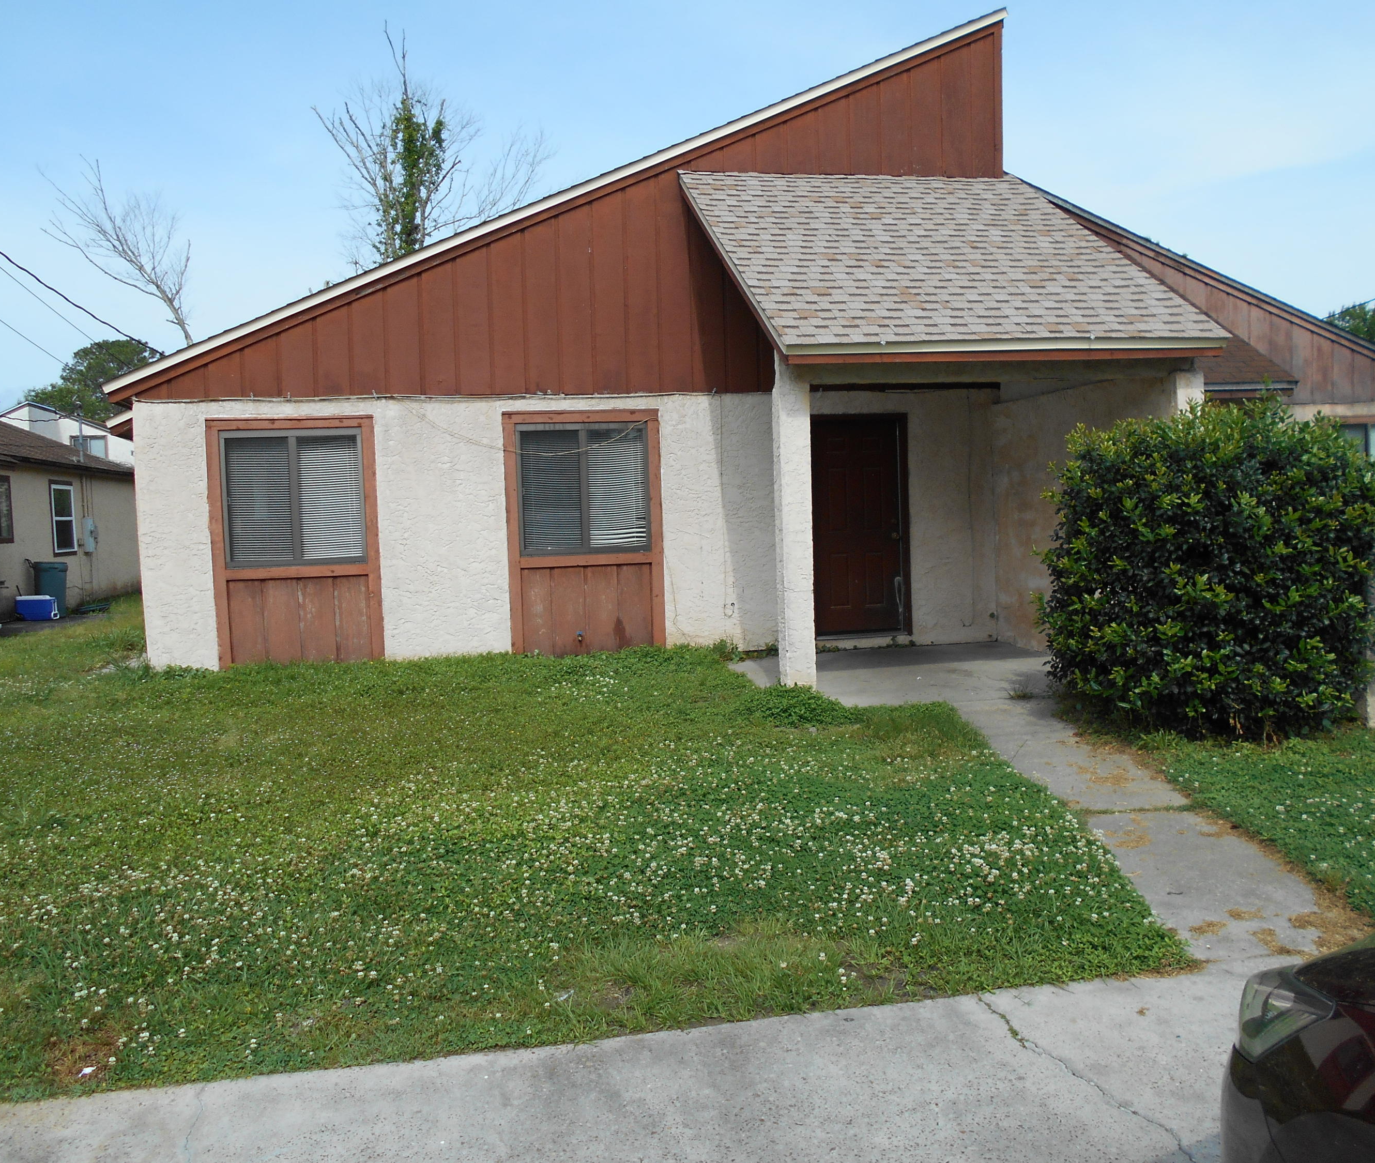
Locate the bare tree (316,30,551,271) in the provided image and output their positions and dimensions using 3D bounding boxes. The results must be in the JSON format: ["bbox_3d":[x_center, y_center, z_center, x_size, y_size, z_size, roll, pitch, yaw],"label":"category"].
[{"bbox_3d":[-5.784,-6.288,26.576,5.300,12.672,4.900,-2,3,-10],"label":"bare tree"}]

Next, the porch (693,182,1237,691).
[{"bbox_3d":[1.921,-1.510,9.407,3.270,4.500,3.430,-2,3,-10],"label":"porch"}]

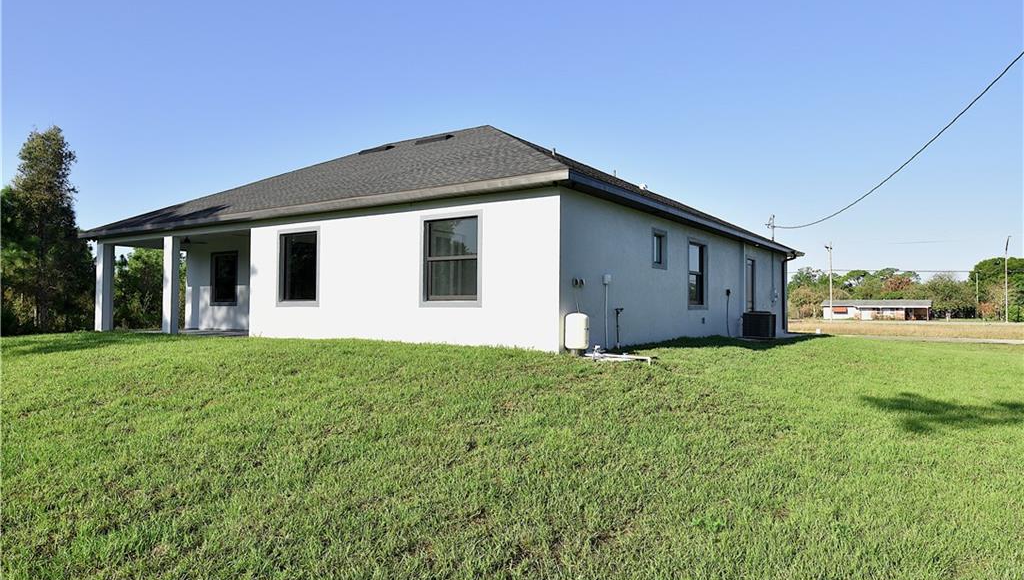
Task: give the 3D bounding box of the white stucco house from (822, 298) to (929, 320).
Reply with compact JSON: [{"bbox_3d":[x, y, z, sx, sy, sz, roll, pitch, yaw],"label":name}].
[{"bbox_3d":[66.773,3.649,114.753,17.500,3.600,9.000,-1,-1,34],"label":"white stucco house"}]

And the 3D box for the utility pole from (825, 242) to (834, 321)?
[{"bbox_3d":[48.373,-1.177,95.000,1.300,12.378,0.500,-1,-1,34],"label":"utility pole"}]

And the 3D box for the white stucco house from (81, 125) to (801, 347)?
[{"bbox_3d":[-0.650,-1.657,24.022,18.090,6.450,20.990,-1,-1,34],"label":"white stucco house"}]

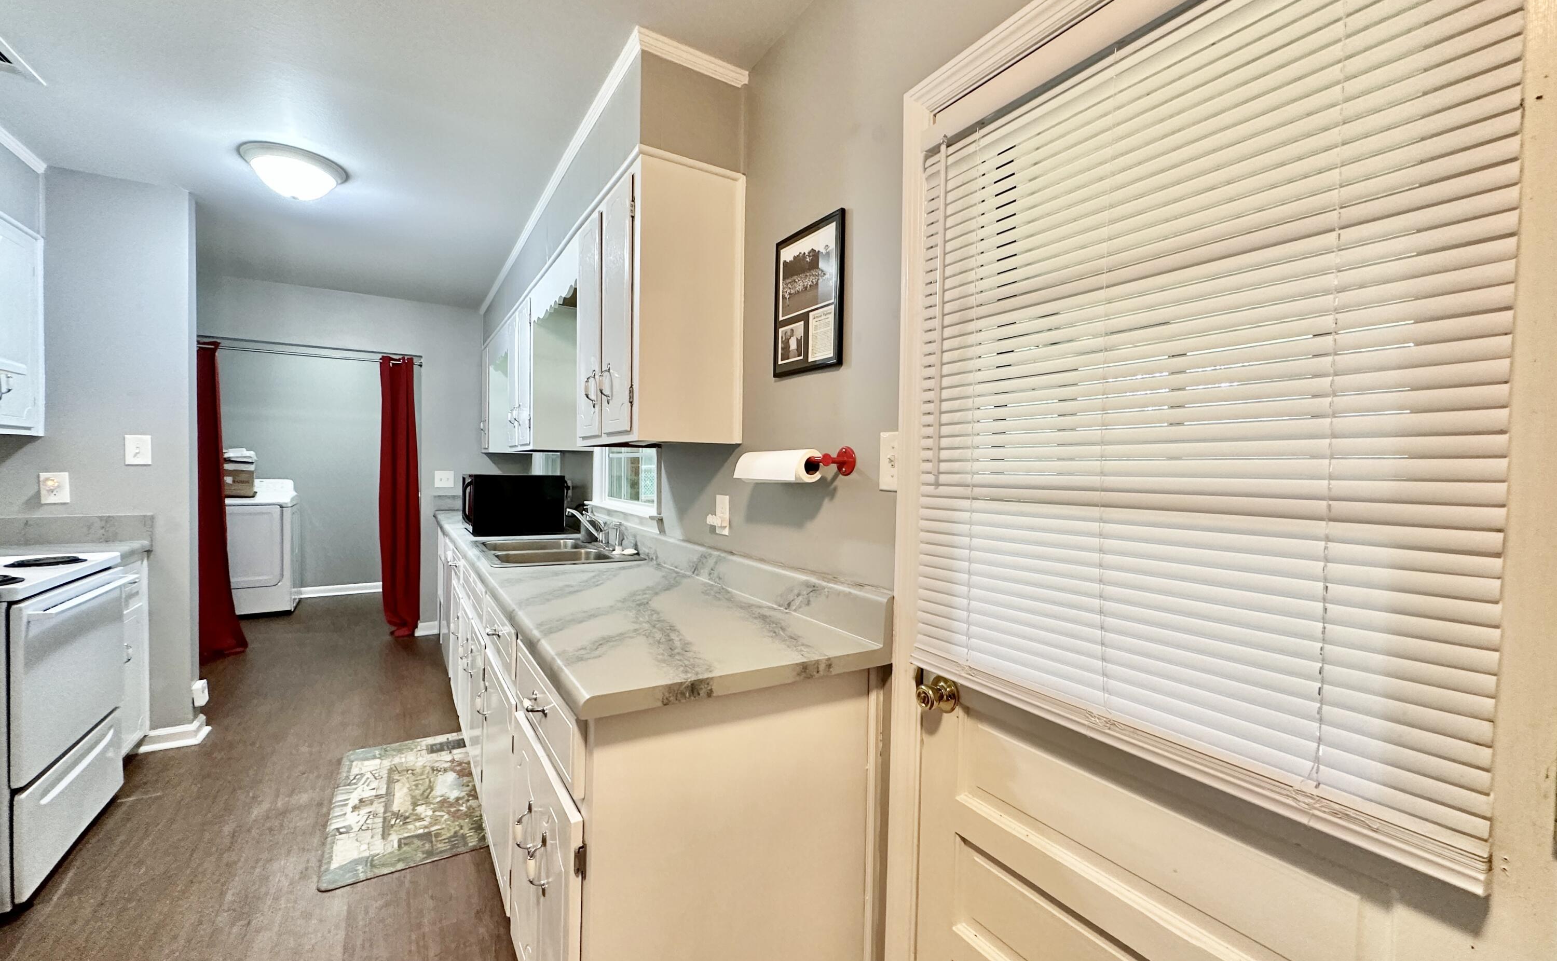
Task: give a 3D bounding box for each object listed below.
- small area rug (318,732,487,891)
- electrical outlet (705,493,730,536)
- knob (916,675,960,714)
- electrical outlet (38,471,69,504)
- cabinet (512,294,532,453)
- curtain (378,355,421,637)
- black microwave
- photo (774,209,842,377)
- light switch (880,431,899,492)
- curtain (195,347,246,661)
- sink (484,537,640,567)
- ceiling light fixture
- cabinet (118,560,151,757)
[{"bbox_3d":[-1.433,1.200,2.455,0.505,0.012,1.079,0,1,-31],"label":"small area rug"},{"bbox_3d":[-0.193,0.110,1.978,0.042,0.123,0.085,0,1,-31],"label":"electrical outlet"},{"bbox_3d":[0.282,0.396,1.148,0.060,0.068,0.068,0,1,-31],"label":"knob"},{"bbox_3d":[-2.941,0.030,2.556,0.080,0.122,0.018,0,1,-31],"label":"electrical outlet"},{"bbox_3d":[-1.214,-0.552,3.366,0.317,0.786,0.771,0,1,-31],"label":"cabinet"},{"bbox_3d":[-2.763,0.122,4.586,0.252,2.028,0.109,0,1,-31],"label":"curtain"},{"bbox_3d":[-1.473,0.123,3.476,0.470,0.309,0.535,0,1,-31],"label":"black microwave"},{"bbox_3d":[0.072,-0.445,1.539,0.020,0.358,0.298,0,1,-31],"label":"photo"},{"bbox_3d":[0.232,-0.039,1.303,0.018,0.125,0.081,0,1,-31],"label":"light switch"},{"bbox_3d":[-3.634,0.133,4.050,0.328,2.047,0.182,0,1,-31],"label":"curtain"},{"bbox_3d":[-0.972,0.389,2.688,0.552,0.190,0.848,0,1,-31],"label":"sink"},{"bbox_3d":[-1.909,-1.188,2.489,0.341,0.138,0.341,0,1,-31],"label":"ceiling light fixture"},{"bbox_3d":[-2.890,0.735,2.406,0.621,0.852,0.365,0,1,-31],"label":"cabinet"}]

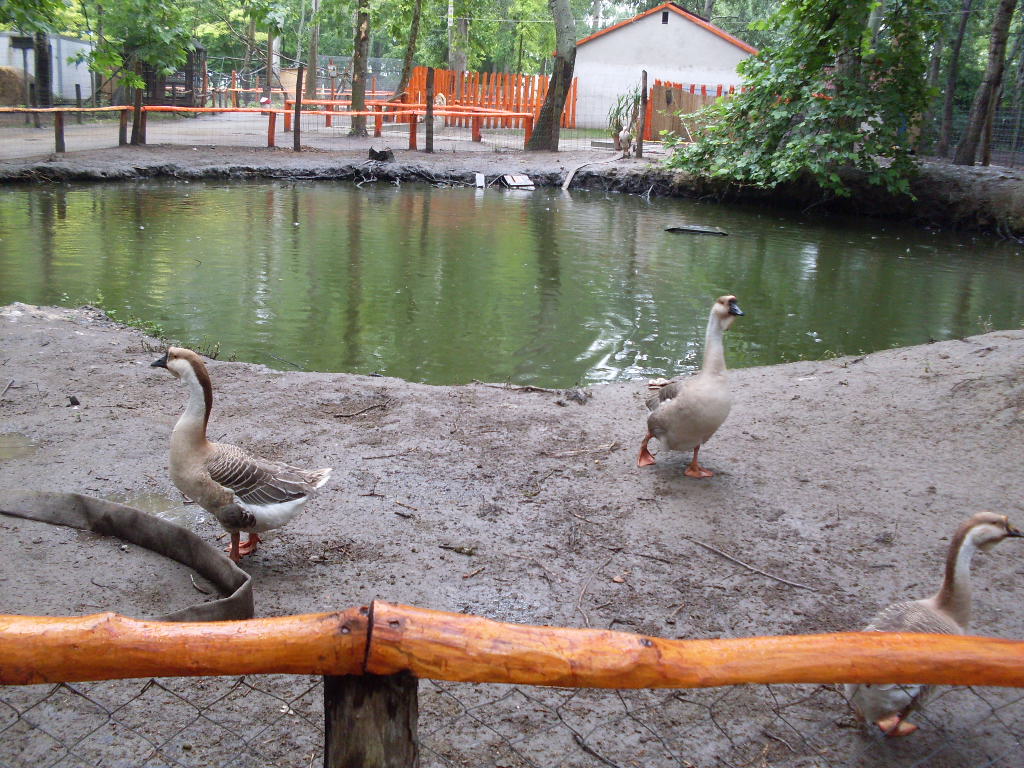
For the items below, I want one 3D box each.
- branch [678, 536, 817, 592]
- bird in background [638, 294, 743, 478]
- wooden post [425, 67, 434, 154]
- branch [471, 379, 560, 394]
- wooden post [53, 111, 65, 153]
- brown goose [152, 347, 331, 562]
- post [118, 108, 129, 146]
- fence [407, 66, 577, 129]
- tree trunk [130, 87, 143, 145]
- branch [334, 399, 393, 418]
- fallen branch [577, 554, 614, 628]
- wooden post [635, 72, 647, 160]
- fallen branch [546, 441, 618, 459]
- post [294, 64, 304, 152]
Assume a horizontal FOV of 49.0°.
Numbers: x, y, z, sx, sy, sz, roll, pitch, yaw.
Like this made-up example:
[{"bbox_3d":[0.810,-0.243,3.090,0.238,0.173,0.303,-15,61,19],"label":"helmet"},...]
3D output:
[{"bbox_3d":[0.817,0.613,3.920,0.050,0.025,0.585,-11,19,-37],"label":"branch"},{"bbox_3d":[0.768,-0.011,4.835,0.320,0.773,0.620,-9,19,-38],"label":"bird in background"},{"bbox_3d":[-1.768,-5.995,24.587,0.144,1.788,0.144,3,15,0],"label":"wooden post"},{"bbox_3d":[0.015,-0.003,6.255,0.506,0.050,0.090,7,16,16],"label":"branch"},{"bbox_3d":[-7.969,-4.451,19.767,0.150,0.731,0.150,3,15,0],"label":"wooden post"},{"bbox_3d":[-0.911,0.236,3.826,0.596,0.739,0.250,-2,16,-11],"label":"brown goose"},{"bbox_3d":[-7.580,-4.998,21.890,0.147,0.713,0.147,3,15,0],"label":"post"},{"bbox_3d":[-0.548,-9.059,35.784,5.478,1.654,0.120,-1,16,-13],"label":"fence"},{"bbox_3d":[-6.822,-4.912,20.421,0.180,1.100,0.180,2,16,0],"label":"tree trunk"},{"bbox_3d":[-0.723,0.110,5.647,0.067,0.030,0.409,12,19,36],"label":"branch"},{"bbox_3d":[0.267,0.663,3.699,0.070,0.025,0.563,4,16,12],"label":"fallen branch"},{"bbox_3d":[3.003,-6.142,25.610,0.161,1.930,0.161,3,15,0],"label":"wooden post"},{"bbox_3d":[0.320,0.286,5.075,0.413,0.030,0.050,-9,18,-33],"label":"fallen branch"},{"bbox_3d":[-4.236,-5.496,22.457,0.131,1.677,0.131,5,15,-1],"label":"post"}]

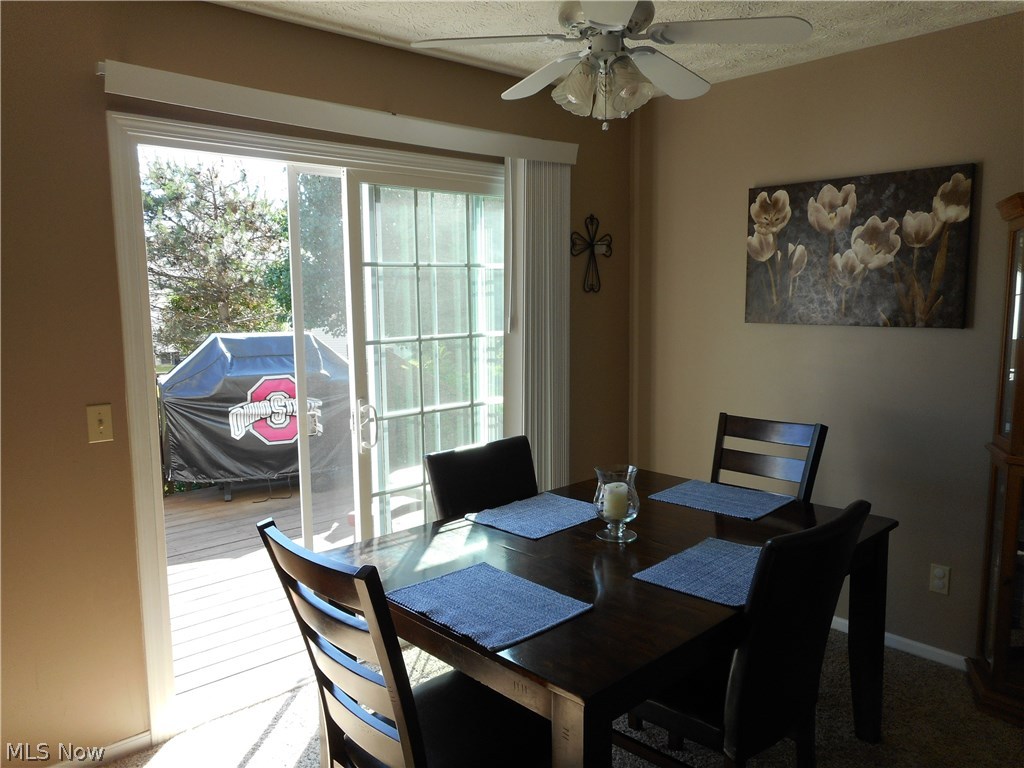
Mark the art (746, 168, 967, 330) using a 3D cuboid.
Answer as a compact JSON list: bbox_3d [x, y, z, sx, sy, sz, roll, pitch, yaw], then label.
[{"bbox_3d":[1.408,-0.555,3.113,0.030,0.610,0.914,-7,10,-41],"label":"art"}]

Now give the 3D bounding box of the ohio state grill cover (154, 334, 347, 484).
[{"bbox_3d":[-1.877,0.129,5.678,1.430,1.070,0.580,-4,8,-26],"label":"ohio state grill cover"}]

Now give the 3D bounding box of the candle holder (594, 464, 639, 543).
[{"bbox_3d":[0.326,0.368,2.288,0.142,0.212,0.142,-1,7,0],"label":"candle holder"}]

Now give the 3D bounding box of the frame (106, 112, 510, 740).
[{"bbox_3d":[-0.541,0.104,3.038,1.910,2.065,0.120,-7,10,-41],"label":"frame"}]

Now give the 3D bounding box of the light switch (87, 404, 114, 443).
[{"bbox_3d":[-1.288,0.124,2.318,0.070,0.116,0.012,-7,10,-41],"label":"light switch"}]

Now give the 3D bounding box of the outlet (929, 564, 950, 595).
[{"bbox_3d":[1.711,0.785,2.965,0.010,0.115,0.070,-7,10,-41],"label":"outlet"}]

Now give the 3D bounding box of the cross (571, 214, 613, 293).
[{"bbox_3d":[0.403,-0.655,3.716,0.300,0.386,0.025,-7,10,-41],"label":"cross"}]

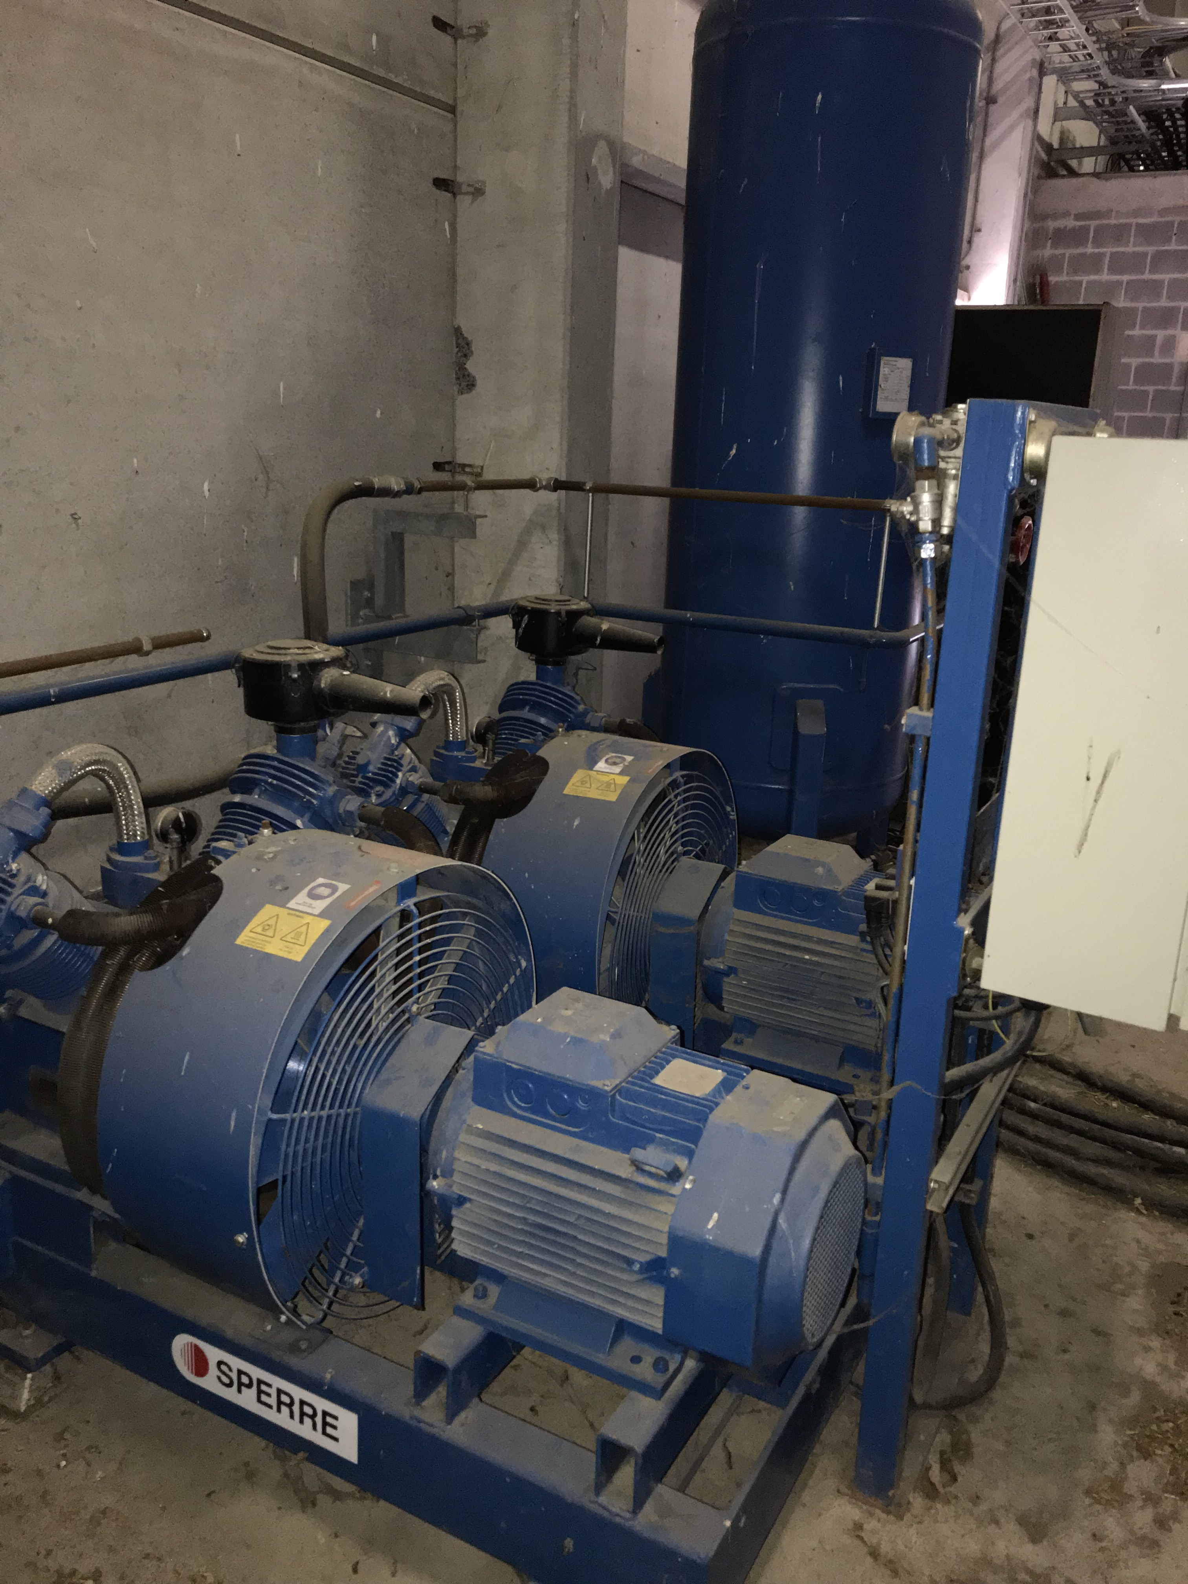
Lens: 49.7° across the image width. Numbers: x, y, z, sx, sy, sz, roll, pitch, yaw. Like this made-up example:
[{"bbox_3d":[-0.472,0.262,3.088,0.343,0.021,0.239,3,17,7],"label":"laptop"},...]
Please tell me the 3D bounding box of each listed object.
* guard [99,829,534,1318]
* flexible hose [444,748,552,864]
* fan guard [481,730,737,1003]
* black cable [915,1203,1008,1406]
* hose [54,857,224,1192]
[{"bbox_3d":[-0.418,0.467,2.214,0.351,0.750,0.784,10,16,27],"label":"guard"},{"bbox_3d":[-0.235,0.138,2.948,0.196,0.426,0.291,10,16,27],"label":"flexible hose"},{"bbox_3d":[0.086,0.261,3.115,0.353,0.753,0.784,10,16,27],"label":"fan guard"},{"bbox_3d":[0.628,0.867,2.139,0.140,0.336,0.134,10,16,27],"label":"black cable"},{"bbox_3d":[-0.742,0.380,2.057,0.196,0.504,0.291,10,16,27],"label":"hose"}]

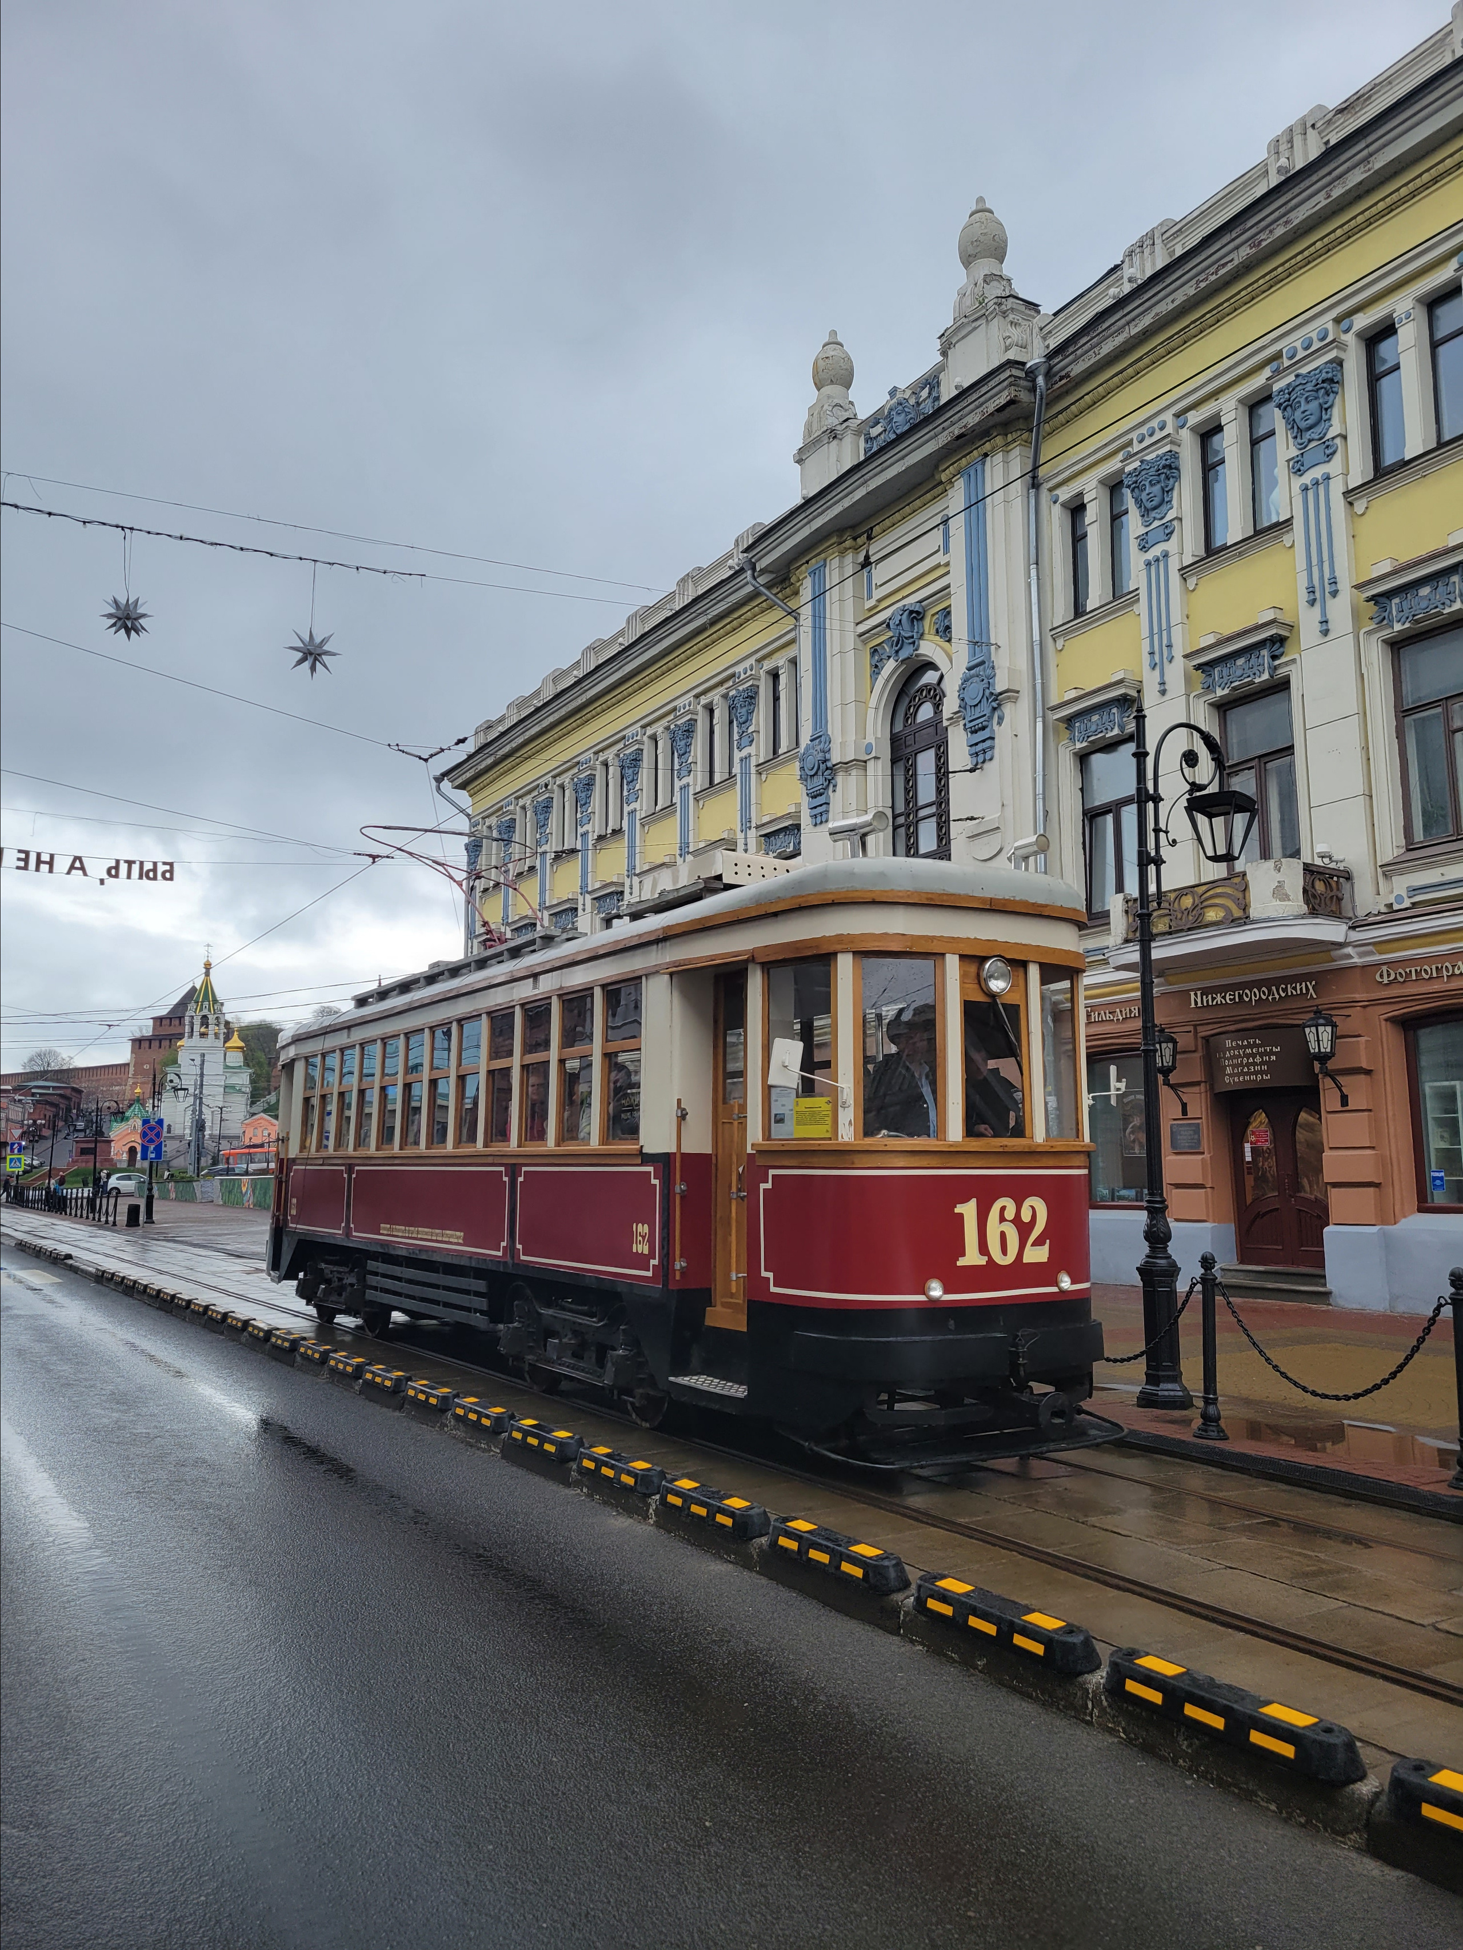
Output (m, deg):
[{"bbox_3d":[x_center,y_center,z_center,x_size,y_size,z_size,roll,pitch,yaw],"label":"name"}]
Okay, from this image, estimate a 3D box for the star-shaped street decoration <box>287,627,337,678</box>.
[{"bbox_3d":[-5.085,-3.920,17.776,0.630,0.640,0.600,5,-9,-30],"label":"star-shaped street decoration"}]

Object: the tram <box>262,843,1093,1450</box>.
[{"bbox_3d":[-1.643,1.621,13.401,2.420,3.700,12.900,5,-9,-30],"label":"tram"}]

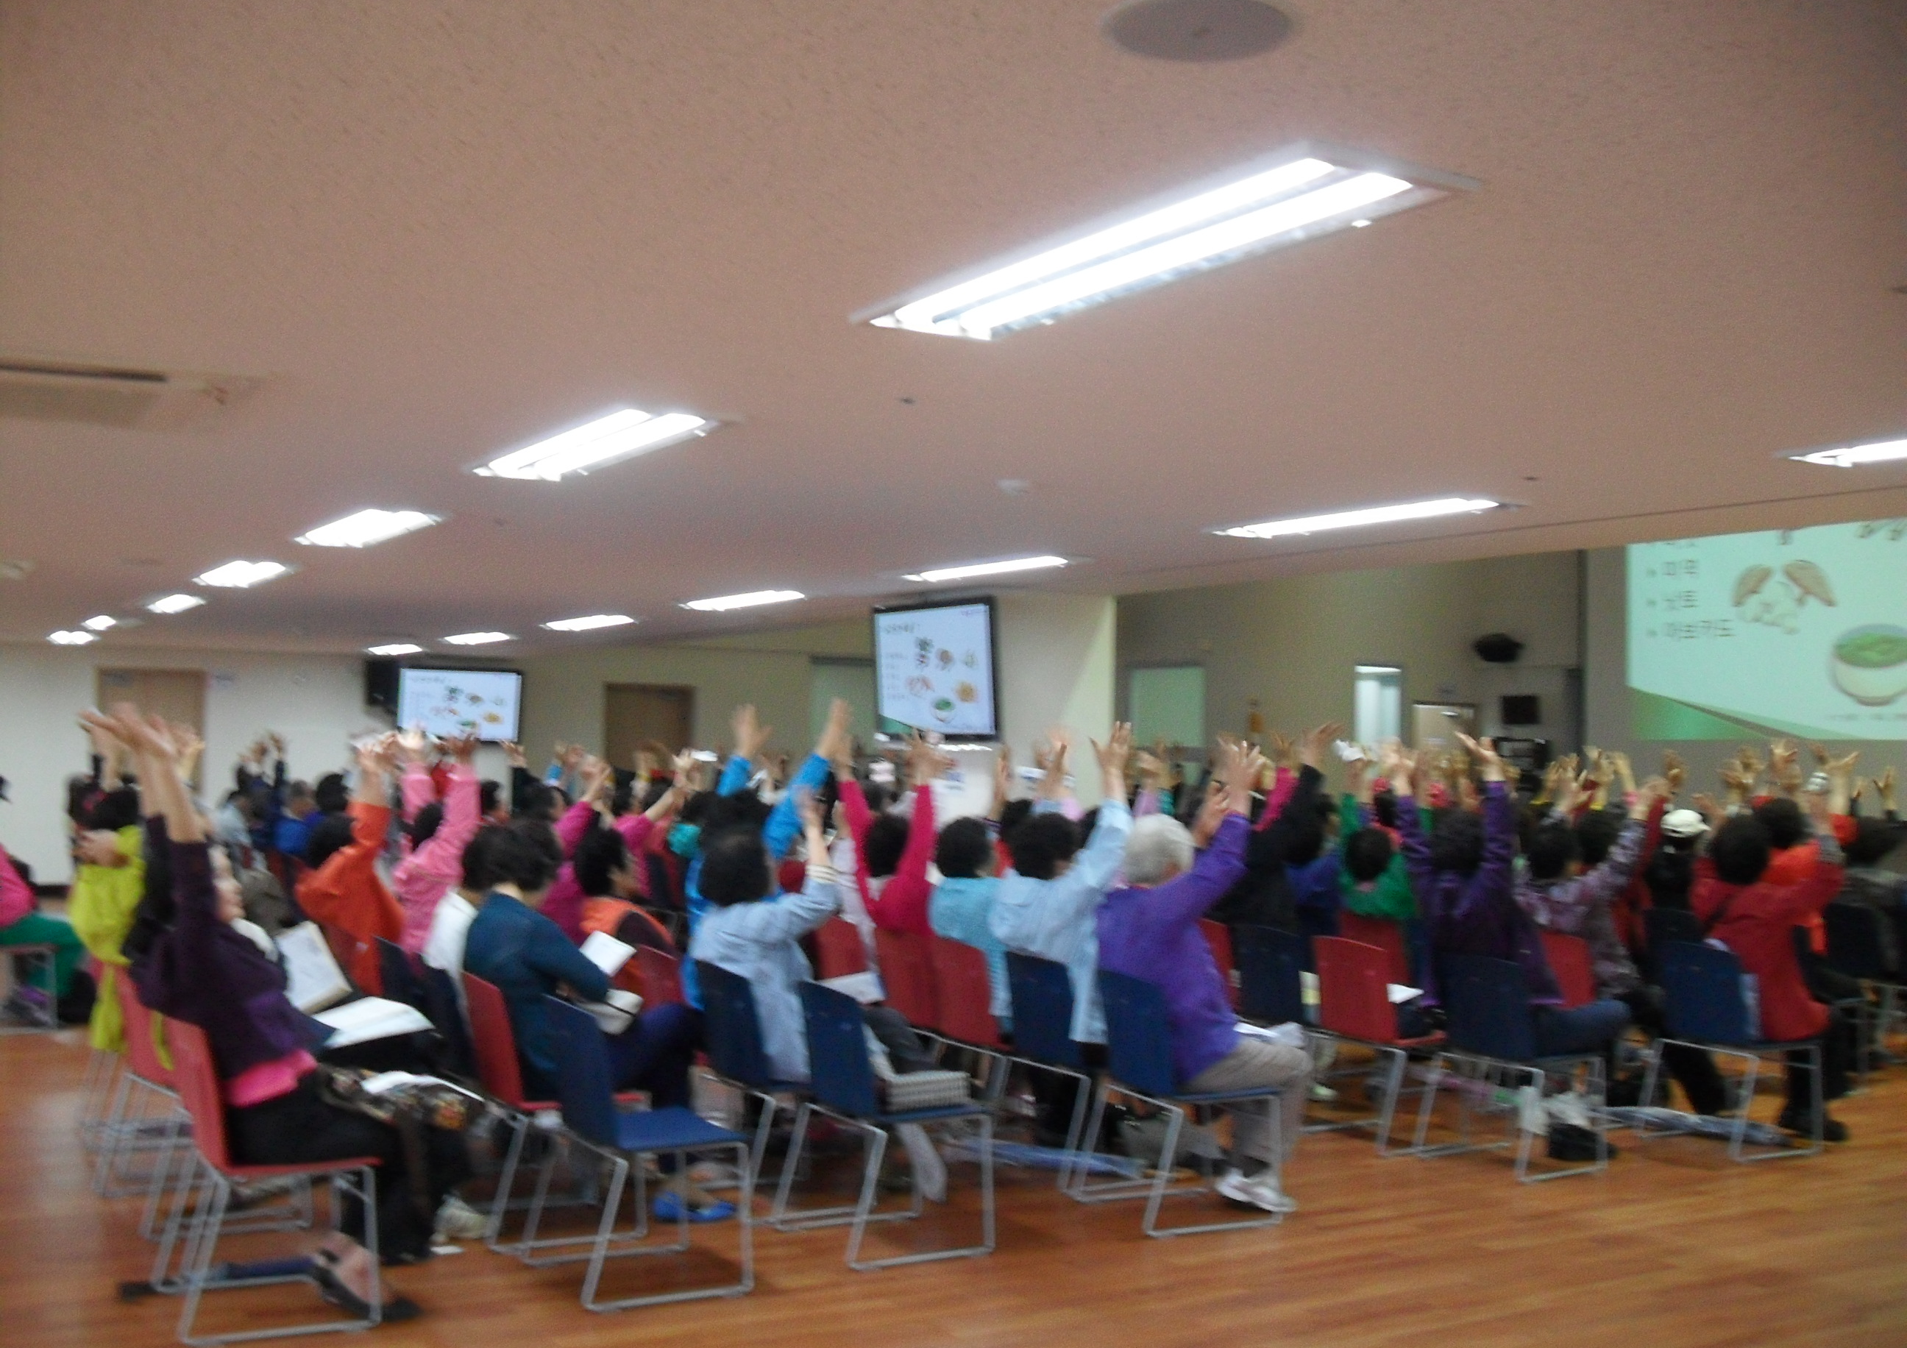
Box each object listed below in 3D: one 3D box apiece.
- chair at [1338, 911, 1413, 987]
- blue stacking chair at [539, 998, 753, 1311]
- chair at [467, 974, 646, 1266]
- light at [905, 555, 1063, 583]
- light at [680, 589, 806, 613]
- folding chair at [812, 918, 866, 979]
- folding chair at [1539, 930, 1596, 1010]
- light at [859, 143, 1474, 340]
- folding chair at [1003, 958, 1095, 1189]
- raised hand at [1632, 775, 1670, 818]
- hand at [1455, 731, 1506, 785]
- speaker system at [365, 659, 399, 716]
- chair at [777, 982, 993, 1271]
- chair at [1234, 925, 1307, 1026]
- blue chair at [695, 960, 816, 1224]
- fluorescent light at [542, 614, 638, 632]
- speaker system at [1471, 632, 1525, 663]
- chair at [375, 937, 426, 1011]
[{"bbox_3d":[2.212,1.567,9.608,0.500,0.799,0.505,2,-2,-29],"label":"chair"},{"bbox_3d":[-0.925,1.383,5.733,0.535,0.800,0.535,3,-3,-30],"label":"blue stacking chair"},{"bbox_3d":[-1.327,1.384,6.277,0.500,0.799,0.505,2,-2,-30],"label":"chair"},{"bbox_3d":[0.148,-0.462,8.332,0.300,0.070,1.220,2,-2,-30],"label":"light"},{"bbox_3d":[-1.142,-0.406,10.526,0.300,0.070,1.220,2,-2,-30],"label":"light"},{"bbox_3d":[-0.340,1.511,8.698,0.520,0.810,0.520,3,-3,-30],"label":"folding chair"},{"bbox_3d":[2.905,1.592,8.886,0.520,0.810,0.520,3,-3,-30],"label":"folding chair"},{"bbox_3d":[0.266,-0.677,3.118,0.308,0.070,1.285,3,-3,-30],"label":"light"},{"bbox_3d":[0.484,1.473,7.296,0.520,0.810,0.520,3,-3,-31],"label":"folding chair"},{"bbox_3d":[3.164,0.558,8.750,0.130,0.200,0.140,3,-3,-30],"label":"raised hand"},{"bbox_3d":[2.079,0.332,7.610,0.160,0.210,0.110,3,-3,-30],"label":"hand"},{"bbox_3d":[-5.675,0.111,19.200,0.360,0.500,0.360,3,-3,-35],"label":"speaker system"},{"bbox_3d":[-0.215,1.417,6.211,0.535,0.800,0.535,3,-3,-30],"label":"chair"},{"bbox_3d":[1.567,1.550,8.595,0.520,0.810,0.520,3,-3,-30],"label":"chair"},{"bbox_3d":[-0.620,1.426,6.761,0.520,0.810,0.520,3,-3,-34],"label":"blue chair"},{"bbox_3d":[-2.374,-0.352,12.620,0.300,0.070,1.220,2,-2,-30],"label":"fluorescent light"},{"bbox_3d":[7.522,-0.360,26.600,0.600,0.400,0.380,0,10,15],"label":"speaker system"},{"bbox_3d":[-1.956,1.412,7.353,0.500,0.799,0.505,2,-2,-30],"label":"chair"}]

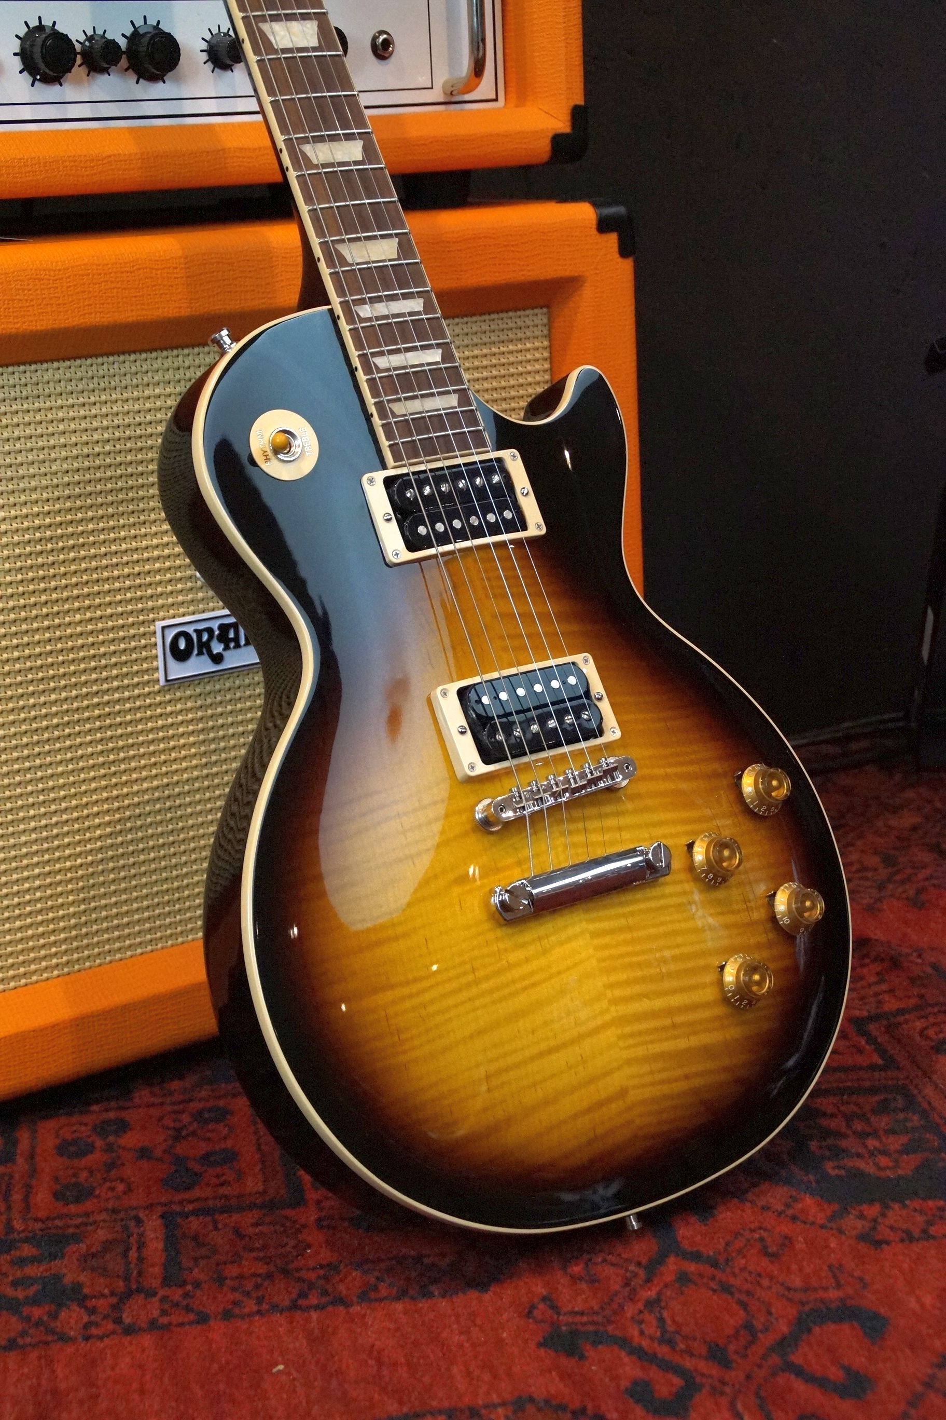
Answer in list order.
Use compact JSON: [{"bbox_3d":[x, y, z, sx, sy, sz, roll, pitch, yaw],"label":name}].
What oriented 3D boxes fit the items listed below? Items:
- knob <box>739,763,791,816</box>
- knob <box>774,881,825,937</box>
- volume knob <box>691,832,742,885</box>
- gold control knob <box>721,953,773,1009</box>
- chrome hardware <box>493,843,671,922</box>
[{"bbox_3d":[0.145,0.037,1.153,0.026,0.026,0.013,-15,-6,-32],"label":"knob"},{"bbox_3d":[0.160,0.095,1.145,0.026,0.026,0.013,-15,-6,-32],"label":"knob"},{"bbox_3d":[0.118,0.070,1.121,0.026,0.026,0.013,-15,-6,-32],"label":"volume knob"},{"bbox_3d":[0.131,0.127,1.112,0.026,0.026,0.013,-15,-6,-32],"label":"gold control knob"},{"bbox_3d":[0.051,0.078,1.073,0.097,0.017,0.013,-14,-10,-34],"label":"chrome hardware"}]

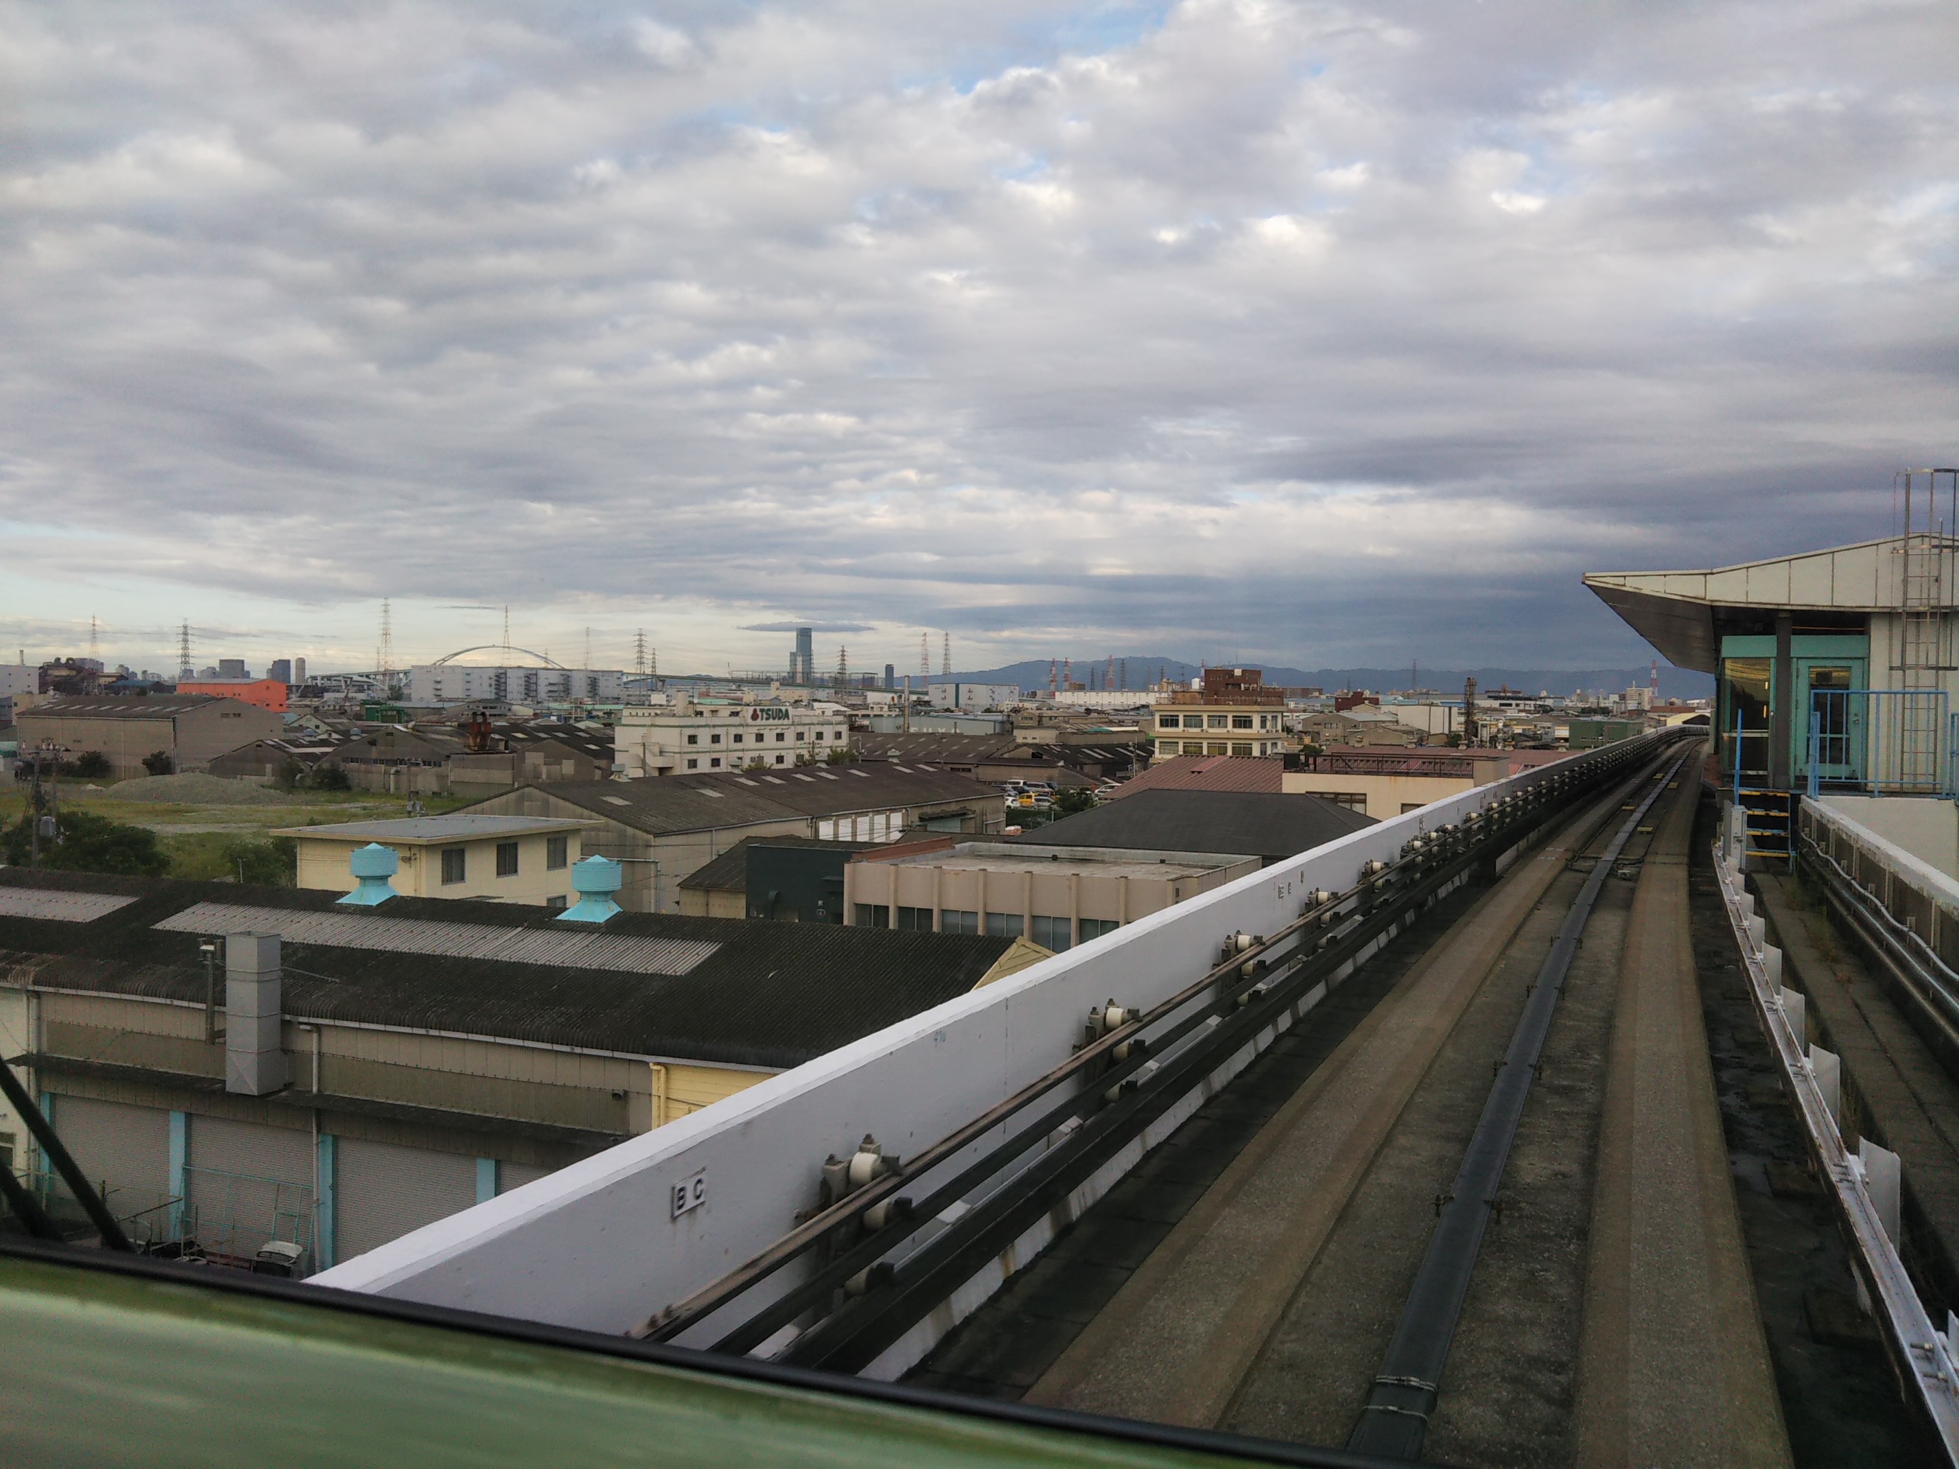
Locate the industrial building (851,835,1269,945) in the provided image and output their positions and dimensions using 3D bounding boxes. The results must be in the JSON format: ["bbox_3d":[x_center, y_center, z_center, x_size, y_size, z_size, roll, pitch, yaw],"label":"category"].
[{"bbox_3d":[3.180,8.750,67.530,13.120,7.600,11.470,1,1,25],"label":"industrial building"}]

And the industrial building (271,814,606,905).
[{"bbox_3d":[-28.310,8.410,90.320,9.980,6.900,14.420,1,1,24],"label":"industrial building"}]

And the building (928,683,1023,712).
[{"bbox_3d":[-3.460,-25.400,1422.560,51.270,32.400,69.620,1,1,24],"label":"building"}]

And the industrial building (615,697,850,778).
[{"bbox_3d":[-36.280,2.090,258.330,10.730,14.000,50.150,1,1,22],"label":"industrial building"}]

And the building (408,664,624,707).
[{"bbox_3d":[-360.630,-31.190,1337.700,55.960,39.200,170.300,1,1,31],"label":"building"}]

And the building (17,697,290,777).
[{"bbox_3d":[-150.180,-0.040,307.410,44.420,14.300,21.780,1,1,29],"label":"building"}]

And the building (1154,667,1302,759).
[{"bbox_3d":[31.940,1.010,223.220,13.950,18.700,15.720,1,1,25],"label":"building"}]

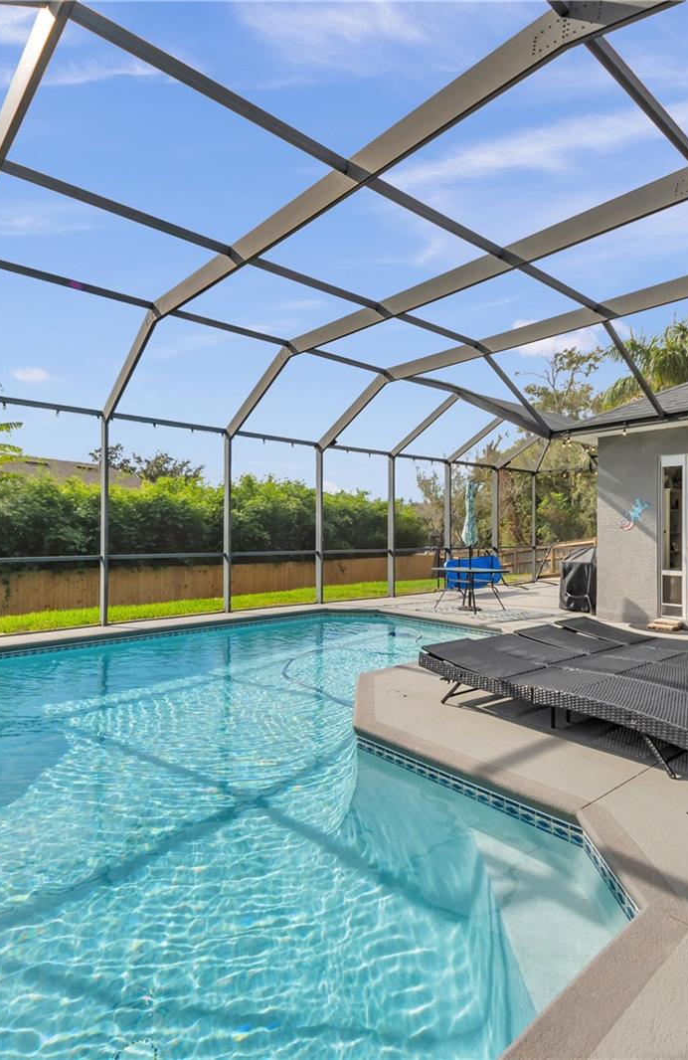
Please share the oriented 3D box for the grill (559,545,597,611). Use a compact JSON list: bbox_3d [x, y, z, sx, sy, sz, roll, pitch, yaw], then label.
[{"bbox_3d":[4.572,0.886,9.681,1.191,1.142,0.695,0,0,-42],"label":"grill"}]

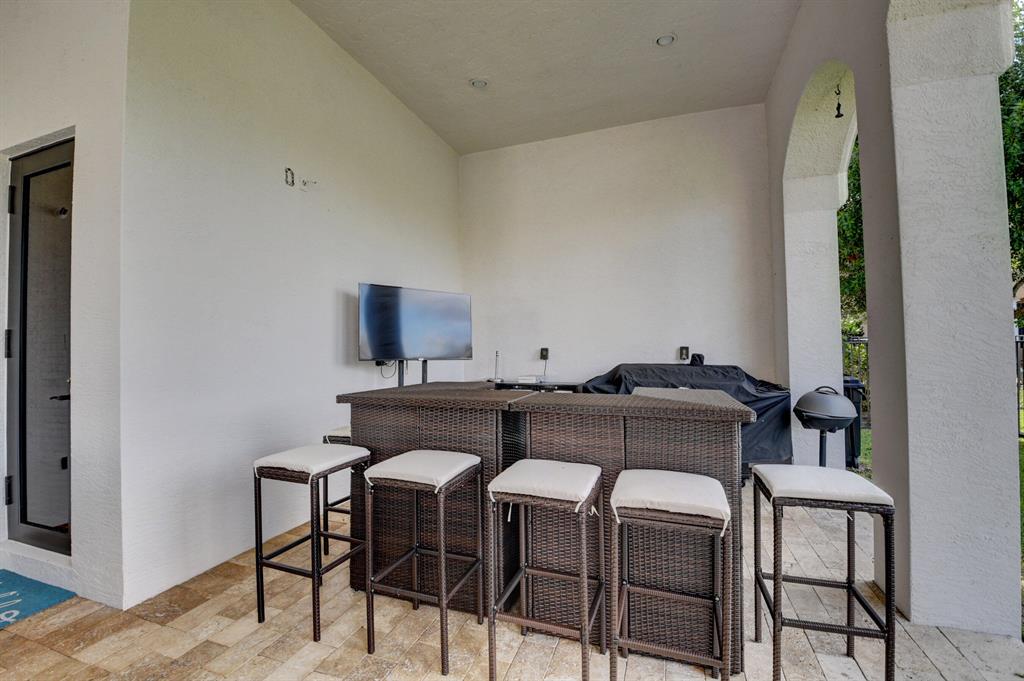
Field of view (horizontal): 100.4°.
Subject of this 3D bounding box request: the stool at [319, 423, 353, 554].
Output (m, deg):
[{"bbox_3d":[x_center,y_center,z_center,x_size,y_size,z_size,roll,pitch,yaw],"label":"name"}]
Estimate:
[{"bbox_3d":[-0.988,1.002,2.913,0.379,0.795,0.400,-1,-2,19],"label":"stool"}]

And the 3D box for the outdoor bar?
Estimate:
[{"bbox_3d":[0.169,0.846,2.513,2.050,1.076,1.052,-1,-2,19],"label":"outdoor bar"}]

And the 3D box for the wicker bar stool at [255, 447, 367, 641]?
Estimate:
[{"bbox_3d":[-0.998,0.984,2.191,0.400,0.795,0.379,-1,-2,21],"label":"wicker bar stool"}]

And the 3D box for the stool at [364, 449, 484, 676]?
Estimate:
[{"bbox_3d":[-0.384,0.976,1.978,0.400,0.795,0.379,-1,-2,20],"label":"stool"}]

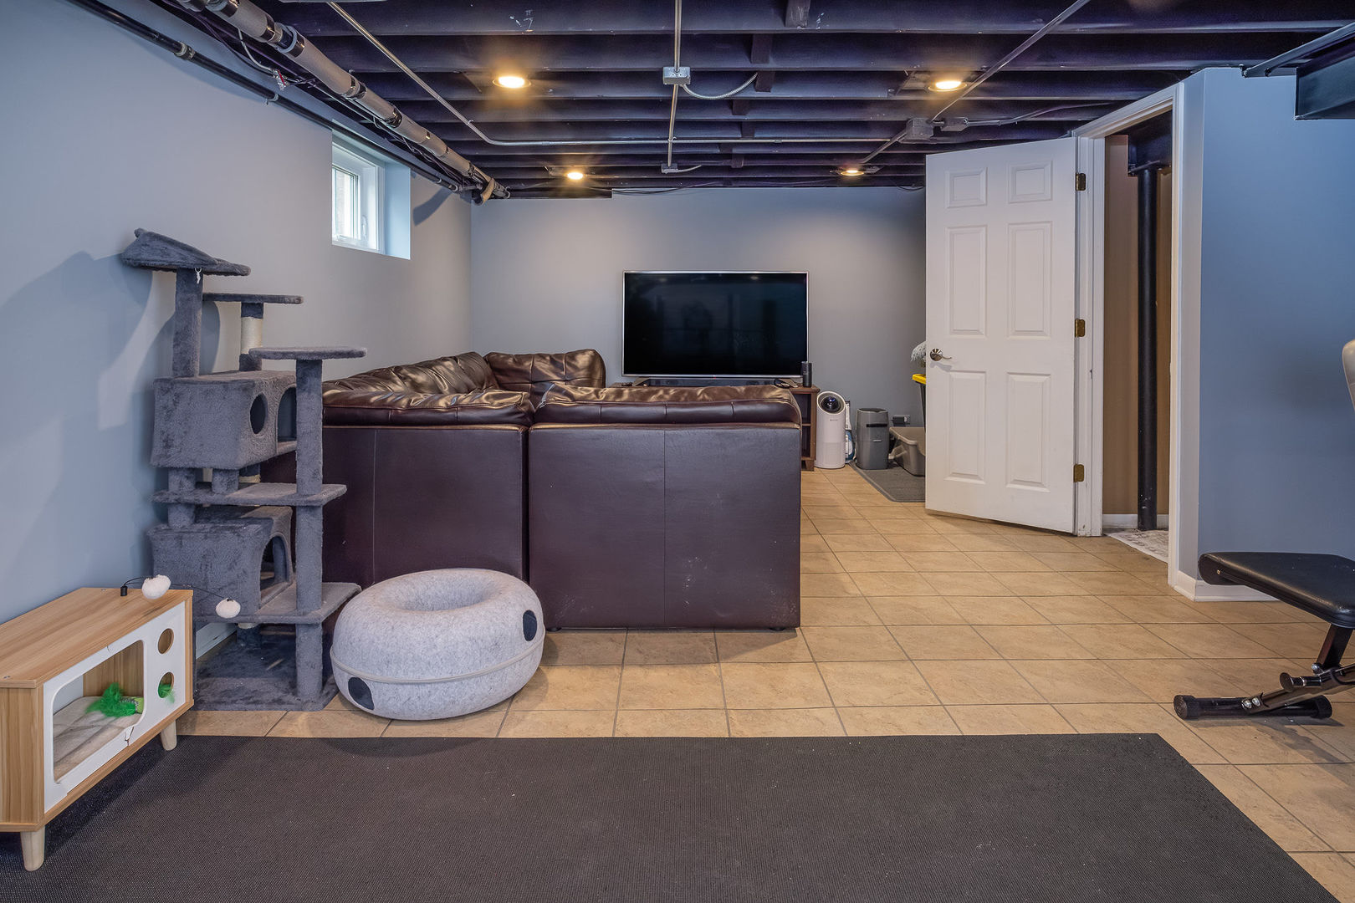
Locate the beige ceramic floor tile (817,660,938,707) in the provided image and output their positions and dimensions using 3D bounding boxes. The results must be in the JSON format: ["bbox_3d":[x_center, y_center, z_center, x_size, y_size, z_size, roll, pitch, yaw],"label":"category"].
[{"bbox_3d":[0.596,0.702,2.267,0.302,0.010,0.288,0,10,-1],"label":"beige ceramic floor tile"}]

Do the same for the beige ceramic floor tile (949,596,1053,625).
[{"bbox_3d":[1.247,0.626,2.956,0.311,0.010,0.298,0,9,-1],"label":"beige ceramic floor tile"}]

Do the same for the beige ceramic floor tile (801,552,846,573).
[{"bbox_3d":[0.590,0.508,3.426,0.305,0.010,0.292,0,9,-1],"label":"beige ceramic floor tile"}]

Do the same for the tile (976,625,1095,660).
[{"bbox_3d":[1.201,0.650,2.556,0.302,0.010,0.288,0,10,-1],"label":"tile"}]

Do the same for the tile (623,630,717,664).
[{"bbox_3d":[-0.018,0.673,2.612,0.307,0.010,0.300,0,10,0],"label":"tile"}]

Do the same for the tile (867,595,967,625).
[{"bbox_3d":[0.907,0.609,2.869,0.305,0.010,0.292,0,9,-1],"label":"tile"}]

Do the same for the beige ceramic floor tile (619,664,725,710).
[{"bbox_3d":[-0.014,0.703,2.256,0.302,0.010,0.288,0,10,-1],"label":"beige ceramic floor tile"}]

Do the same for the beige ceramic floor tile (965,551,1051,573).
[{"bbox_3d":[1.490,0.500,3.392,0.302,0.010,0.288,0,10,-1],"label":"beige ceramic floor tile"}]

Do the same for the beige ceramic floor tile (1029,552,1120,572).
[{"bbox_3d":[1.795,0.500,3.398,0.302,0.010,0.288,0,10,-1],"label":"beige ceramic floor tile"}]

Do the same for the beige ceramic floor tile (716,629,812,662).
[{"bbox_3d":[0.294,0.672,2.613,0.307,0.010,0.300,0,10,0],"label":"beige ceramic floor tile"}]

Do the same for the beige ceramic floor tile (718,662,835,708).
[{"bbox_3d":[0.291,0.702,2.262,0.302,0.010,0.288,0,10,-1],"label":"beige ceramic floor tile"}]

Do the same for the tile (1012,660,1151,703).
[{"bbox_3d":[1.232,0.717,2.323,0.307,0.010,0.300,0,10,0],"label":"tile"}]

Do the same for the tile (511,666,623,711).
[{"bbox_3d":[-0.328,0.725,2.315,0.307,0.010,0.300,0,10,0],"label":"tile"}]

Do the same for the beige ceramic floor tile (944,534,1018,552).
[{"bbox_3d":[1.484,0.451,3.669,0.302,0.010,0.288,0,10,-1],"label":"beige ceramic floor tile"}]

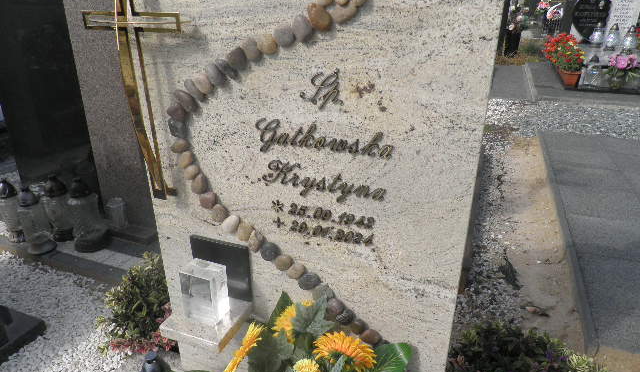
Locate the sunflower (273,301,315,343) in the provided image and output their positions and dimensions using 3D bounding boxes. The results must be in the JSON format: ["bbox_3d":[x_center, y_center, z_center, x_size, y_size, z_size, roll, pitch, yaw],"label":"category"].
[{"bbox_3d":[-0.056,0.286,0.936,0.088,0.088,0.040,17,6,33],"label":"sunflower"}]

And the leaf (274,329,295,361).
[{"bbox_3d":[-0.077,0.345,0.967,0.045,0.065,0.030,10,-4,21],"label":"leaf"}]

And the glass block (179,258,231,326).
[{"bbox_3d":[-0.254,0.233,0.985,0.077,0.118,0.059,8,25,18],"label":"glass block"}]

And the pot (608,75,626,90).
[{"bbox_3d":[3.096,-1.082,4.606,0.165,0.130,0.165,10,26,21],"label":"pot"}]

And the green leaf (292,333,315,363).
[{"bbox_3d":[-0.035,0.342,0.940,0.045,0.062,0.030,10,-4,21],"label":"green leaf"}]

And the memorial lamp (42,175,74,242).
[{"bbox_3d":[-1.056,0.088,1.791,0.104,0.266,0.104,8,25,18],"label":"memorial lamp"}]

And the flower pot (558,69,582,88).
[{"bbox_3d":[2.372,-1.010,4.170,0.188,0.158,0.188,8,25,18],"label":"flower pot"}]

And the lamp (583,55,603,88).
[{"bbox_3d":[2.568,-1.067,4.144,0.142,0.293,0.142,8,25,18],"label":"lamp"}]

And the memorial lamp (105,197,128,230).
[{"bbox_3d":[-0.903,0.118,1.965,0.090,0.138,0.090,10,26,21],"label":"memorial lamp"}]

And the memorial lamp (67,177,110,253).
[{"bbox_3d":[-0.908,0.105,1.722,0.124,0.283,0.124,8,25,18],"label":"memorial lamp"}]

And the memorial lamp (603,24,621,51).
[{"bbox_3d":[3.184,-1.615,4.809,0.140,0.268,0.140,8,25,18],"label":"memorial lamp"}]

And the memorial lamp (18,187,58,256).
[{"bbox_3d":[-1.174,0.135,1.837,0.118,0.275,0.118,10,26,21],"label":"memorial lamp"}]

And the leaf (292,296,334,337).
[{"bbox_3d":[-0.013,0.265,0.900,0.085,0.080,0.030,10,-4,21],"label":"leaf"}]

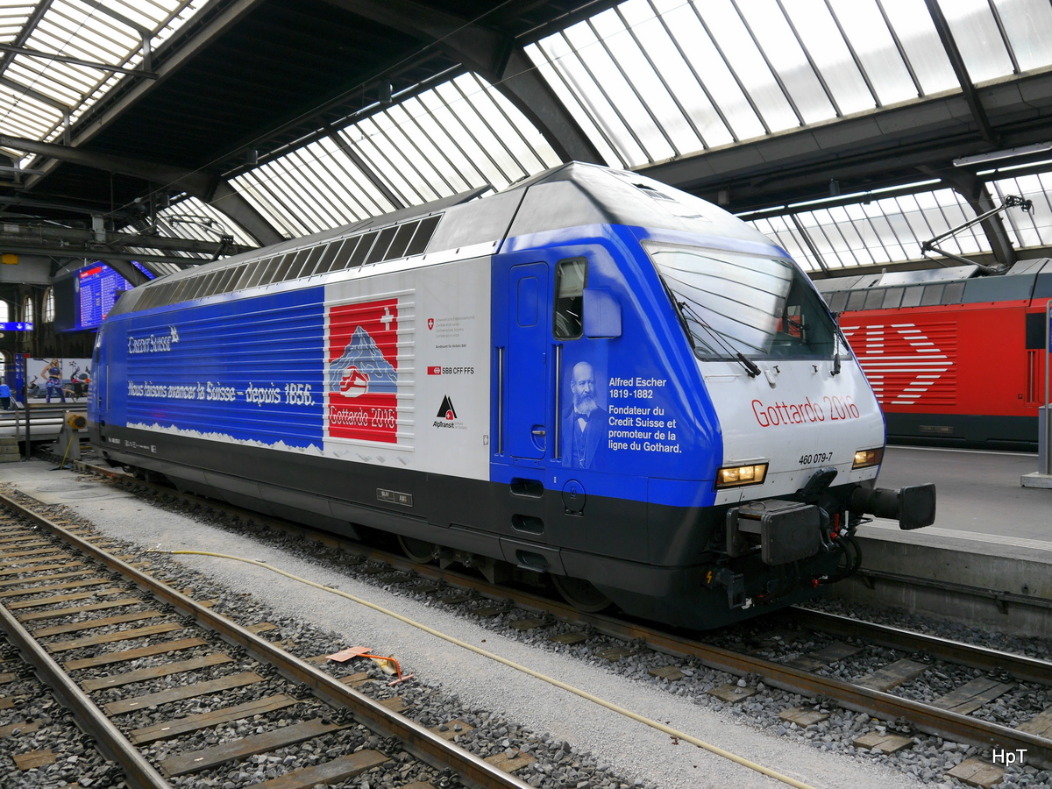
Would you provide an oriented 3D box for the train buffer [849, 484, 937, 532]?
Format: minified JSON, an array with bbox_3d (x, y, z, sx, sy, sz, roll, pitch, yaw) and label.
[{"bbox_3d":[3.069,0.921,7.725,0.540,0.345,0.570,-2,2,-39],"label":"train buffer"}]

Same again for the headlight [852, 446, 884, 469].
[{"bbox_3d":[2.948,0.554,7.853,0.520,0.165,0.100,-2,2,-44],"label":"headlight"}]

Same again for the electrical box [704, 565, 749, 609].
[{"bbox_3d":[1.496,1.420,6.787,0.170,0.270,0.270,-2,2,-39],"label":"electrical box"}]

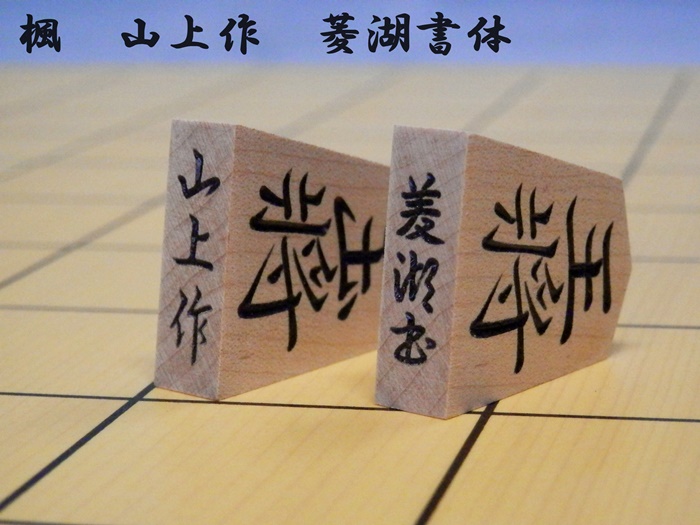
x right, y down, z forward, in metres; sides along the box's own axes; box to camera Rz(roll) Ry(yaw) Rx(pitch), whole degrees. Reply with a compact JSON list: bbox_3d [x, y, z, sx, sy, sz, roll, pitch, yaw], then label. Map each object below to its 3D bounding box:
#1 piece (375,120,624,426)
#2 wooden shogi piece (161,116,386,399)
[{"bbox_3d":[0.018,0.001,0.191,0.010,0.029,0.031,10,8,43],"label":"piece"},{"bbox_3d":[-0.006,-0.001,0.200,0.010,0.029,0.031,10,8,42],"label":"wooden shogi piece"}]

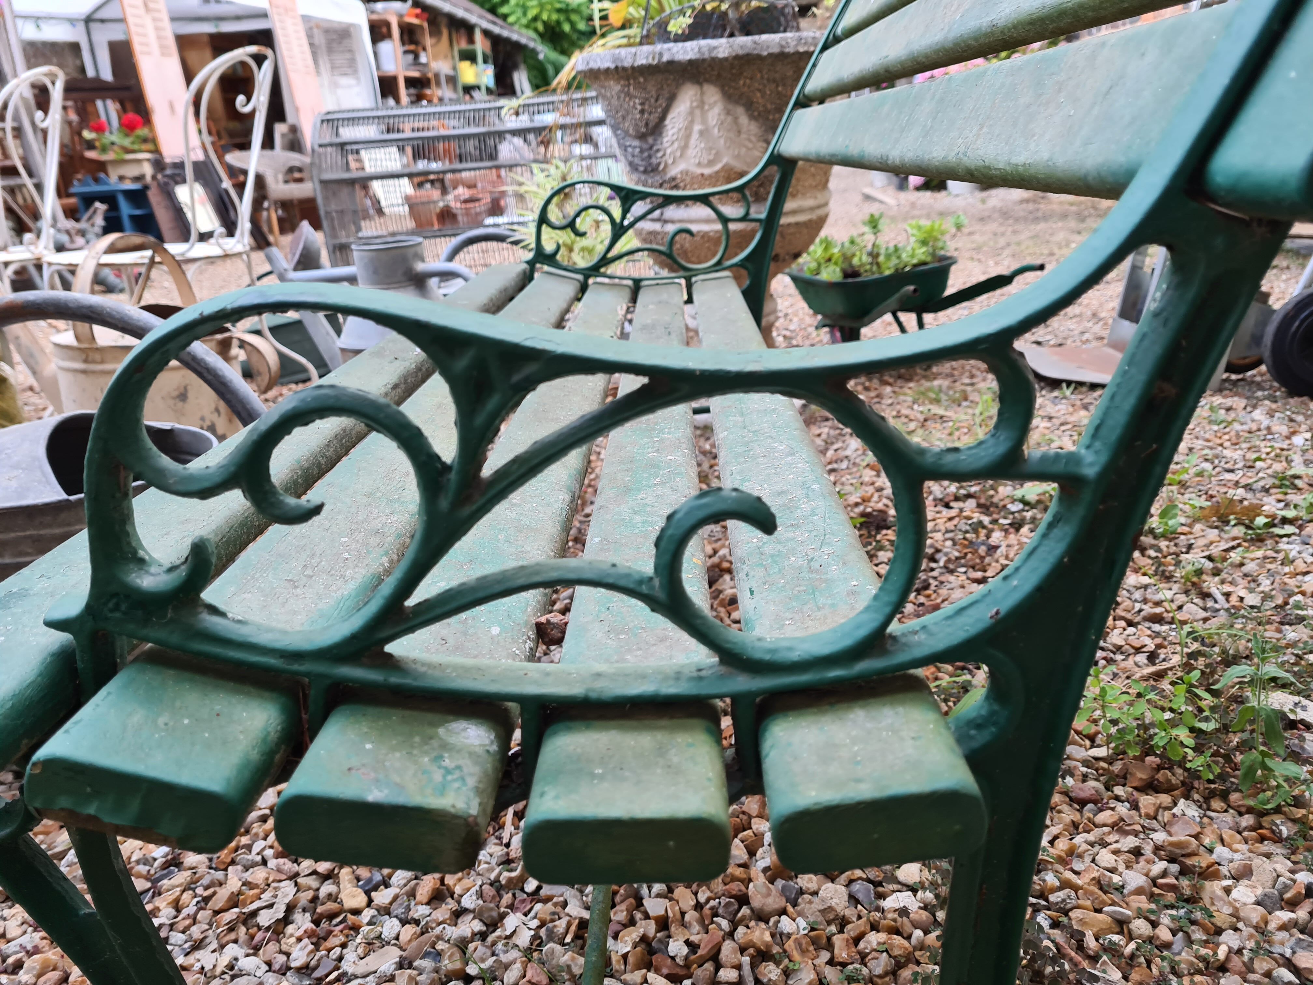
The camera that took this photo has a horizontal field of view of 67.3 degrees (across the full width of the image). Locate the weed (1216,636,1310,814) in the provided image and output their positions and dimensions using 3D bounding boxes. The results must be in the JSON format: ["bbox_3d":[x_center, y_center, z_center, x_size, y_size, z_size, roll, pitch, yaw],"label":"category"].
[{"bbox_3d":[0.580,0.217,0.941,0.078,0.155,0.072,9,23,33],"label":"weed"}]

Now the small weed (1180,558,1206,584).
[{"bbox_3d":[0.760,0.112,1.399,0.034,0.027,0.032,7,22,29],"label":"small weed"}]

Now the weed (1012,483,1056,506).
[{"bbox_3d":[0.666,0.001,1.734,0.078,0.030,0.055,3,21,21],"label":"weed"}]

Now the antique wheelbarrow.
[{"bbox_3d":[0.698,-0.522,2.846,0.480,0.285,0.750,-14,21,-25],"label":"antique wheelbarrow"}]

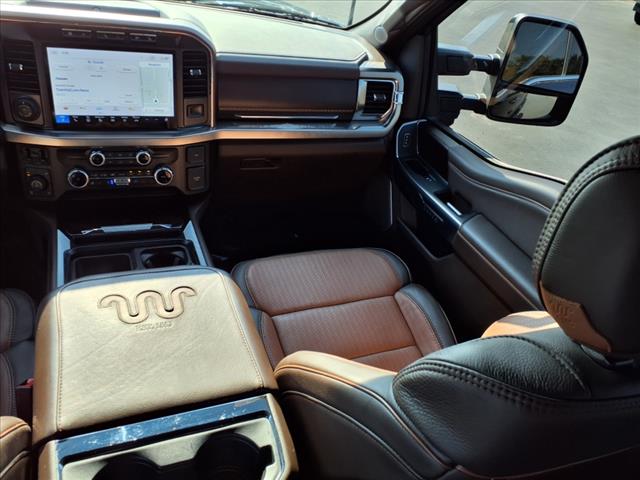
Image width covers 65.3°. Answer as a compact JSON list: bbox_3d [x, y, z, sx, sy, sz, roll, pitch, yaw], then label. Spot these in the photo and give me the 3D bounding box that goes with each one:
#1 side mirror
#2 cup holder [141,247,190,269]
[{"bbox_3d":[0.664,-0.531,1.559,0.255,0.315,0.140,7,30,-5],"label":"side mirror"},{"bbox_3d":[-0.372,0.074,1.225,0.105,0.075,0.105,-5,33,-24],"label":"cup holder"}]

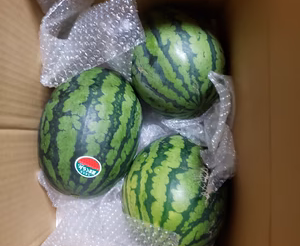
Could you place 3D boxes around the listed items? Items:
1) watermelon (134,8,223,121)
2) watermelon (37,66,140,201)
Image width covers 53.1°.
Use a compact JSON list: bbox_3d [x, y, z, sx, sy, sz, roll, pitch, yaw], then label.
[{"bbox_3d":[0.041,-0.090,0.462,0.142,0.142,0.182,-24,72,0],"label":"watermelon"},{"bbox_3d":[-0.089,0.013,0.462,0.150,0.150,0.200,13,82,0],"label":"watermelon"}]

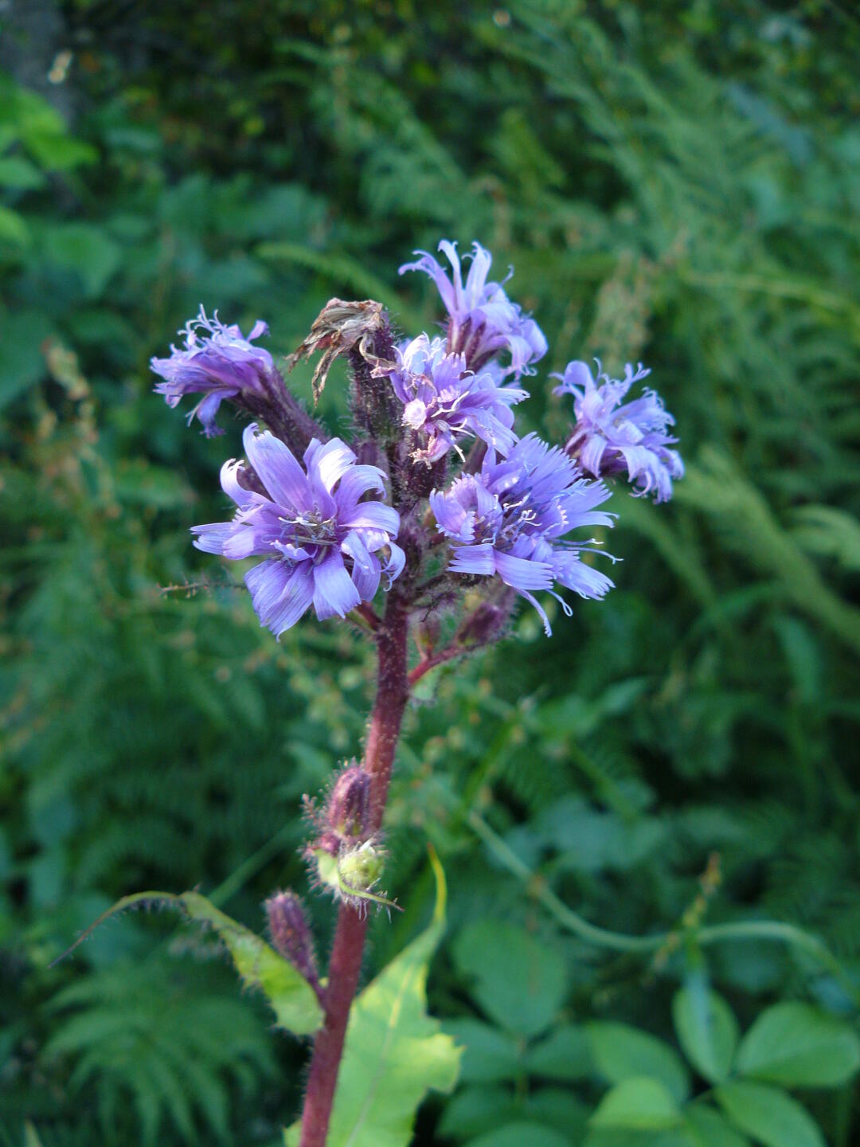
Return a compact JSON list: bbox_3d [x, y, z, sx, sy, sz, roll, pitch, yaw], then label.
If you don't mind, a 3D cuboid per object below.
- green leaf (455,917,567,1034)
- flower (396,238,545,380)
[{"bbox_3d":[0.037,0.186,0.550,0.053,0.012,0.068,-3,35,-4],"label":"green leaf"},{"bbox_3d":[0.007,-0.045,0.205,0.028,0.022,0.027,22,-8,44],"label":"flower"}]

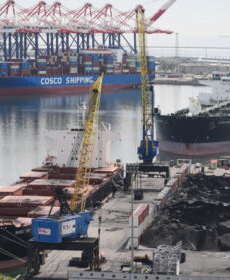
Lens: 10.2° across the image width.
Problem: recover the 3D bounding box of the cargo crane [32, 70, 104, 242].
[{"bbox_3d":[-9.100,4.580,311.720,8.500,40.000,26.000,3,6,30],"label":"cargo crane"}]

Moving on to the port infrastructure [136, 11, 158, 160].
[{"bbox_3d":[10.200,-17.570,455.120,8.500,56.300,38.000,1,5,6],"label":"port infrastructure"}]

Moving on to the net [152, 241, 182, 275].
[{"bbox_3d":[12.600,28.450,305.930,6.400,6.800,6.000,1,5,8],"label":"net"}]

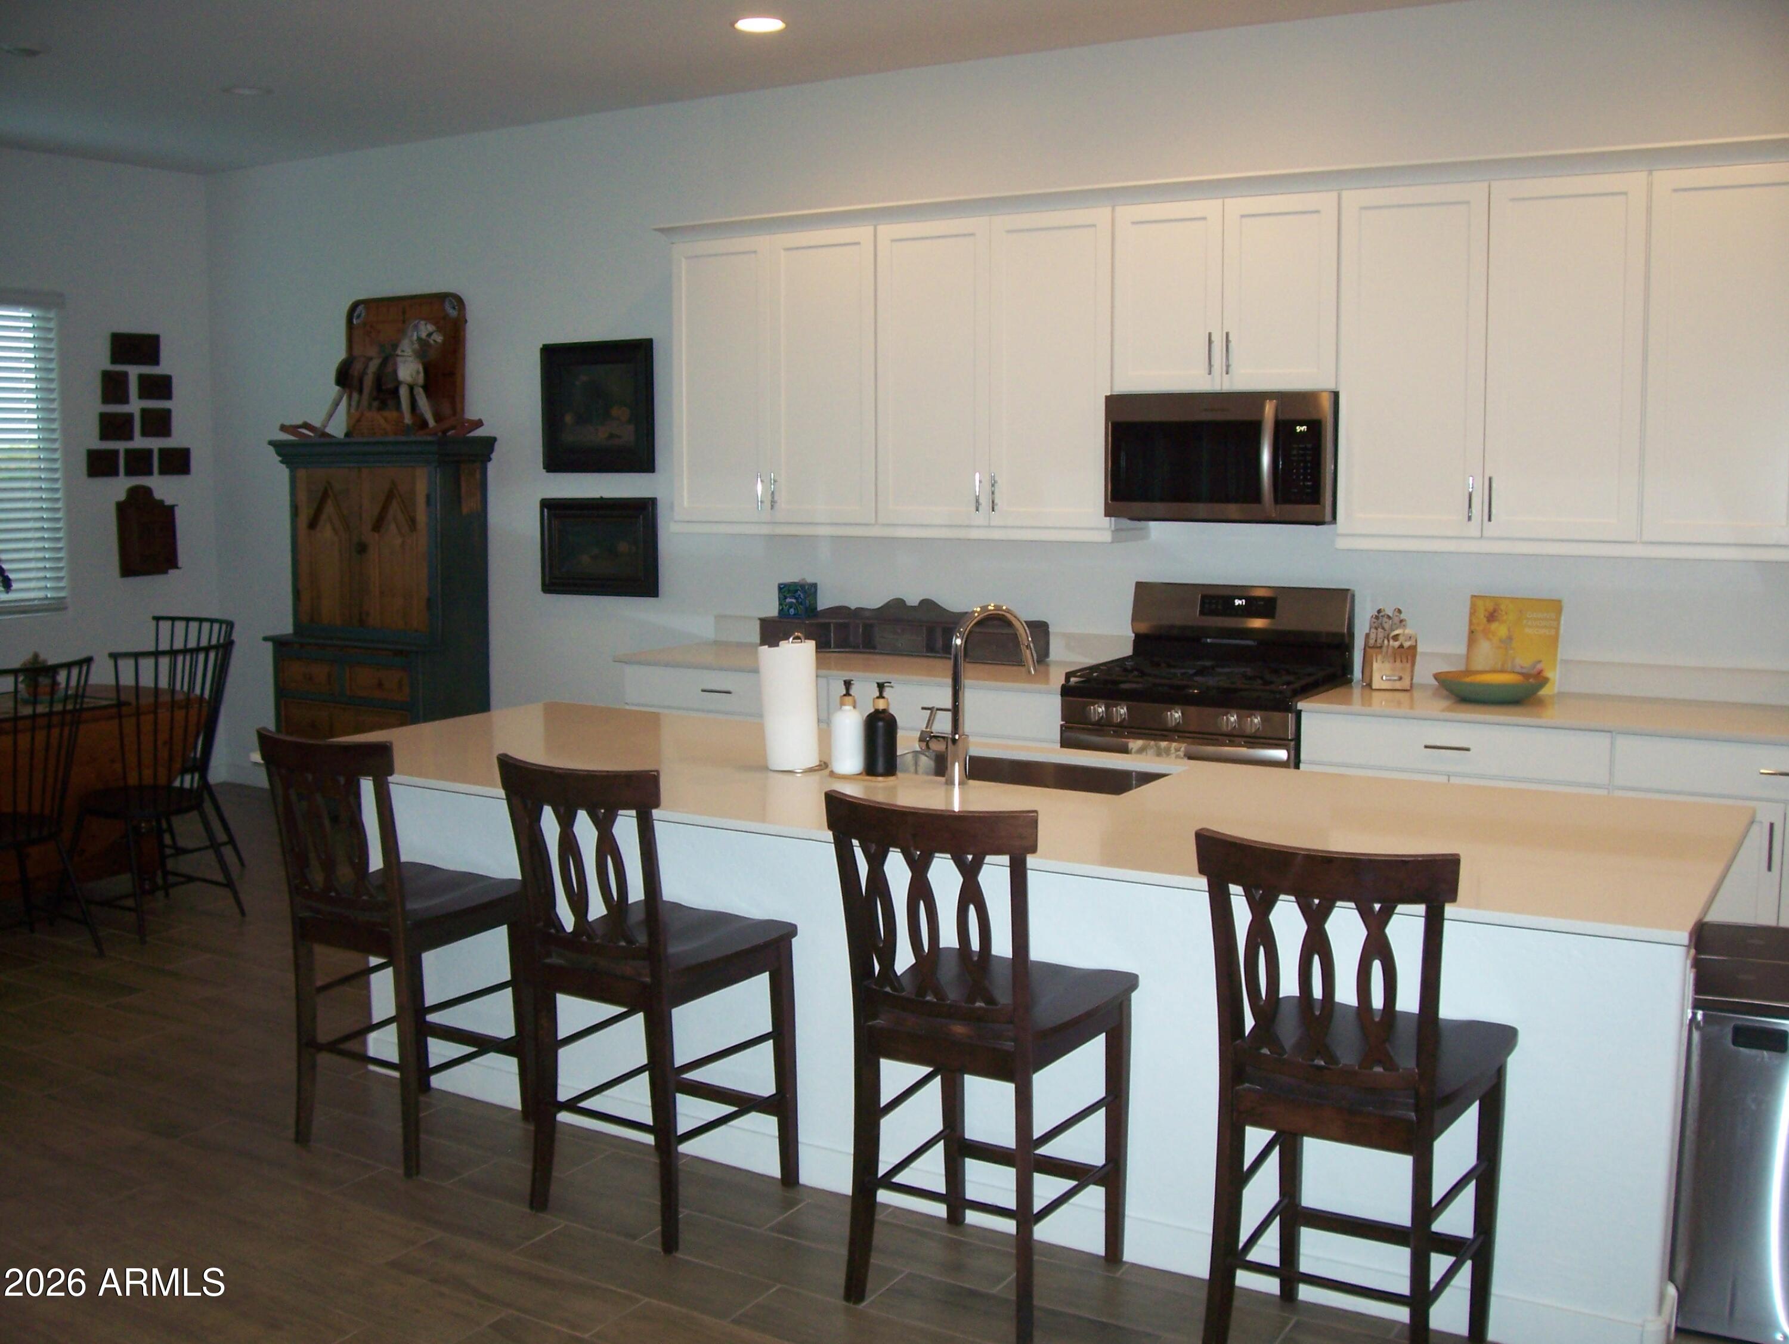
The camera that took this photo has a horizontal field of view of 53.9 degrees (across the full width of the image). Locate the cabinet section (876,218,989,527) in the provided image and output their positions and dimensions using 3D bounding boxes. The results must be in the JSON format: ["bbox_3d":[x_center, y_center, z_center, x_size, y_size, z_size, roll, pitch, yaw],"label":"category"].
[{"bbox_3d":[0.209,-1.052,6.274,0.452,1.053,0.320,4,8,30],"label":"cabinet section"}]

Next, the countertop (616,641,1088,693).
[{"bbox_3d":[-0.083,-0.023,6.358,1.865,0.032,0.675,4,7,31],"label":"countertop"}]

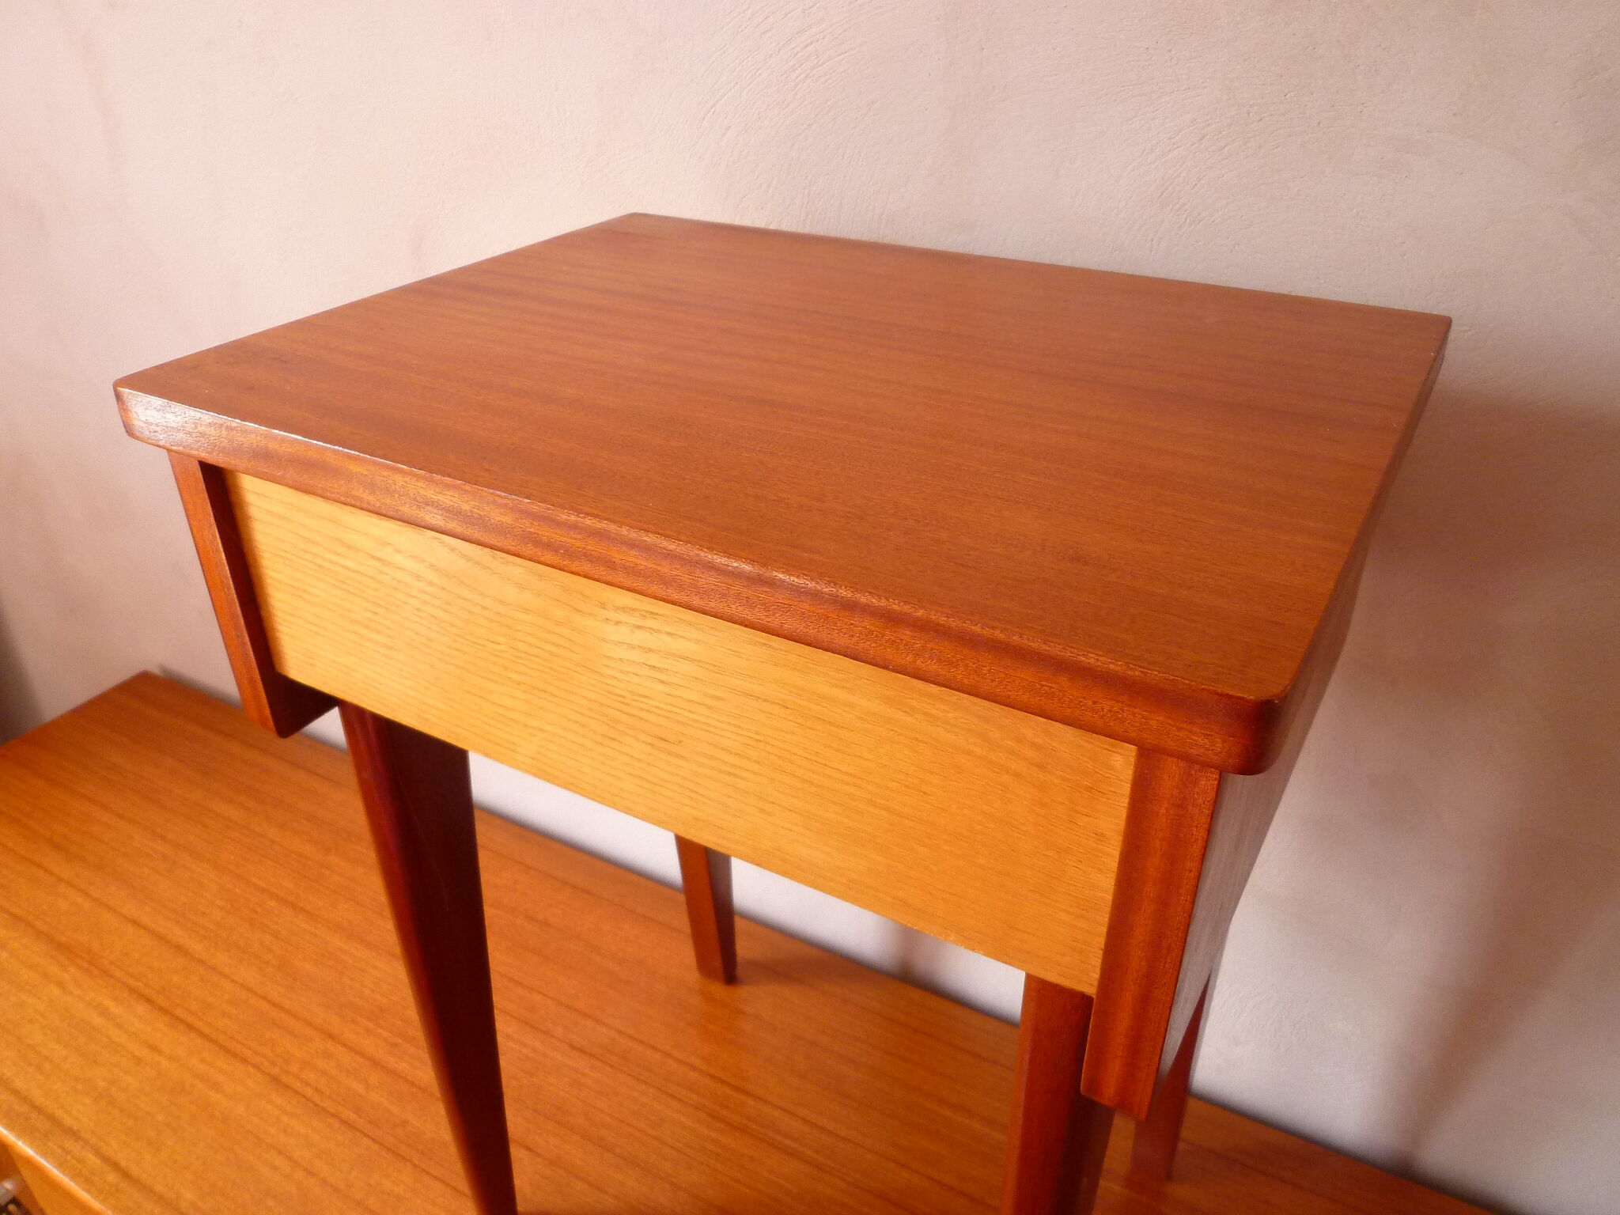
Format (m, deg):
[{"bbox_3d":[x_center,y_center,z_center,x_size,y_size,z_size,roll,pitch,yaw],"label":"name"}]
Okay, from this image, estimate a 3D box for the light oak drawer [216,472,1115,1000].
[{"bbox_3d":[-0.006,-0.033,0.499,0.369,0.103,0.267,16,35,26],"label":"light oak drawer"}]

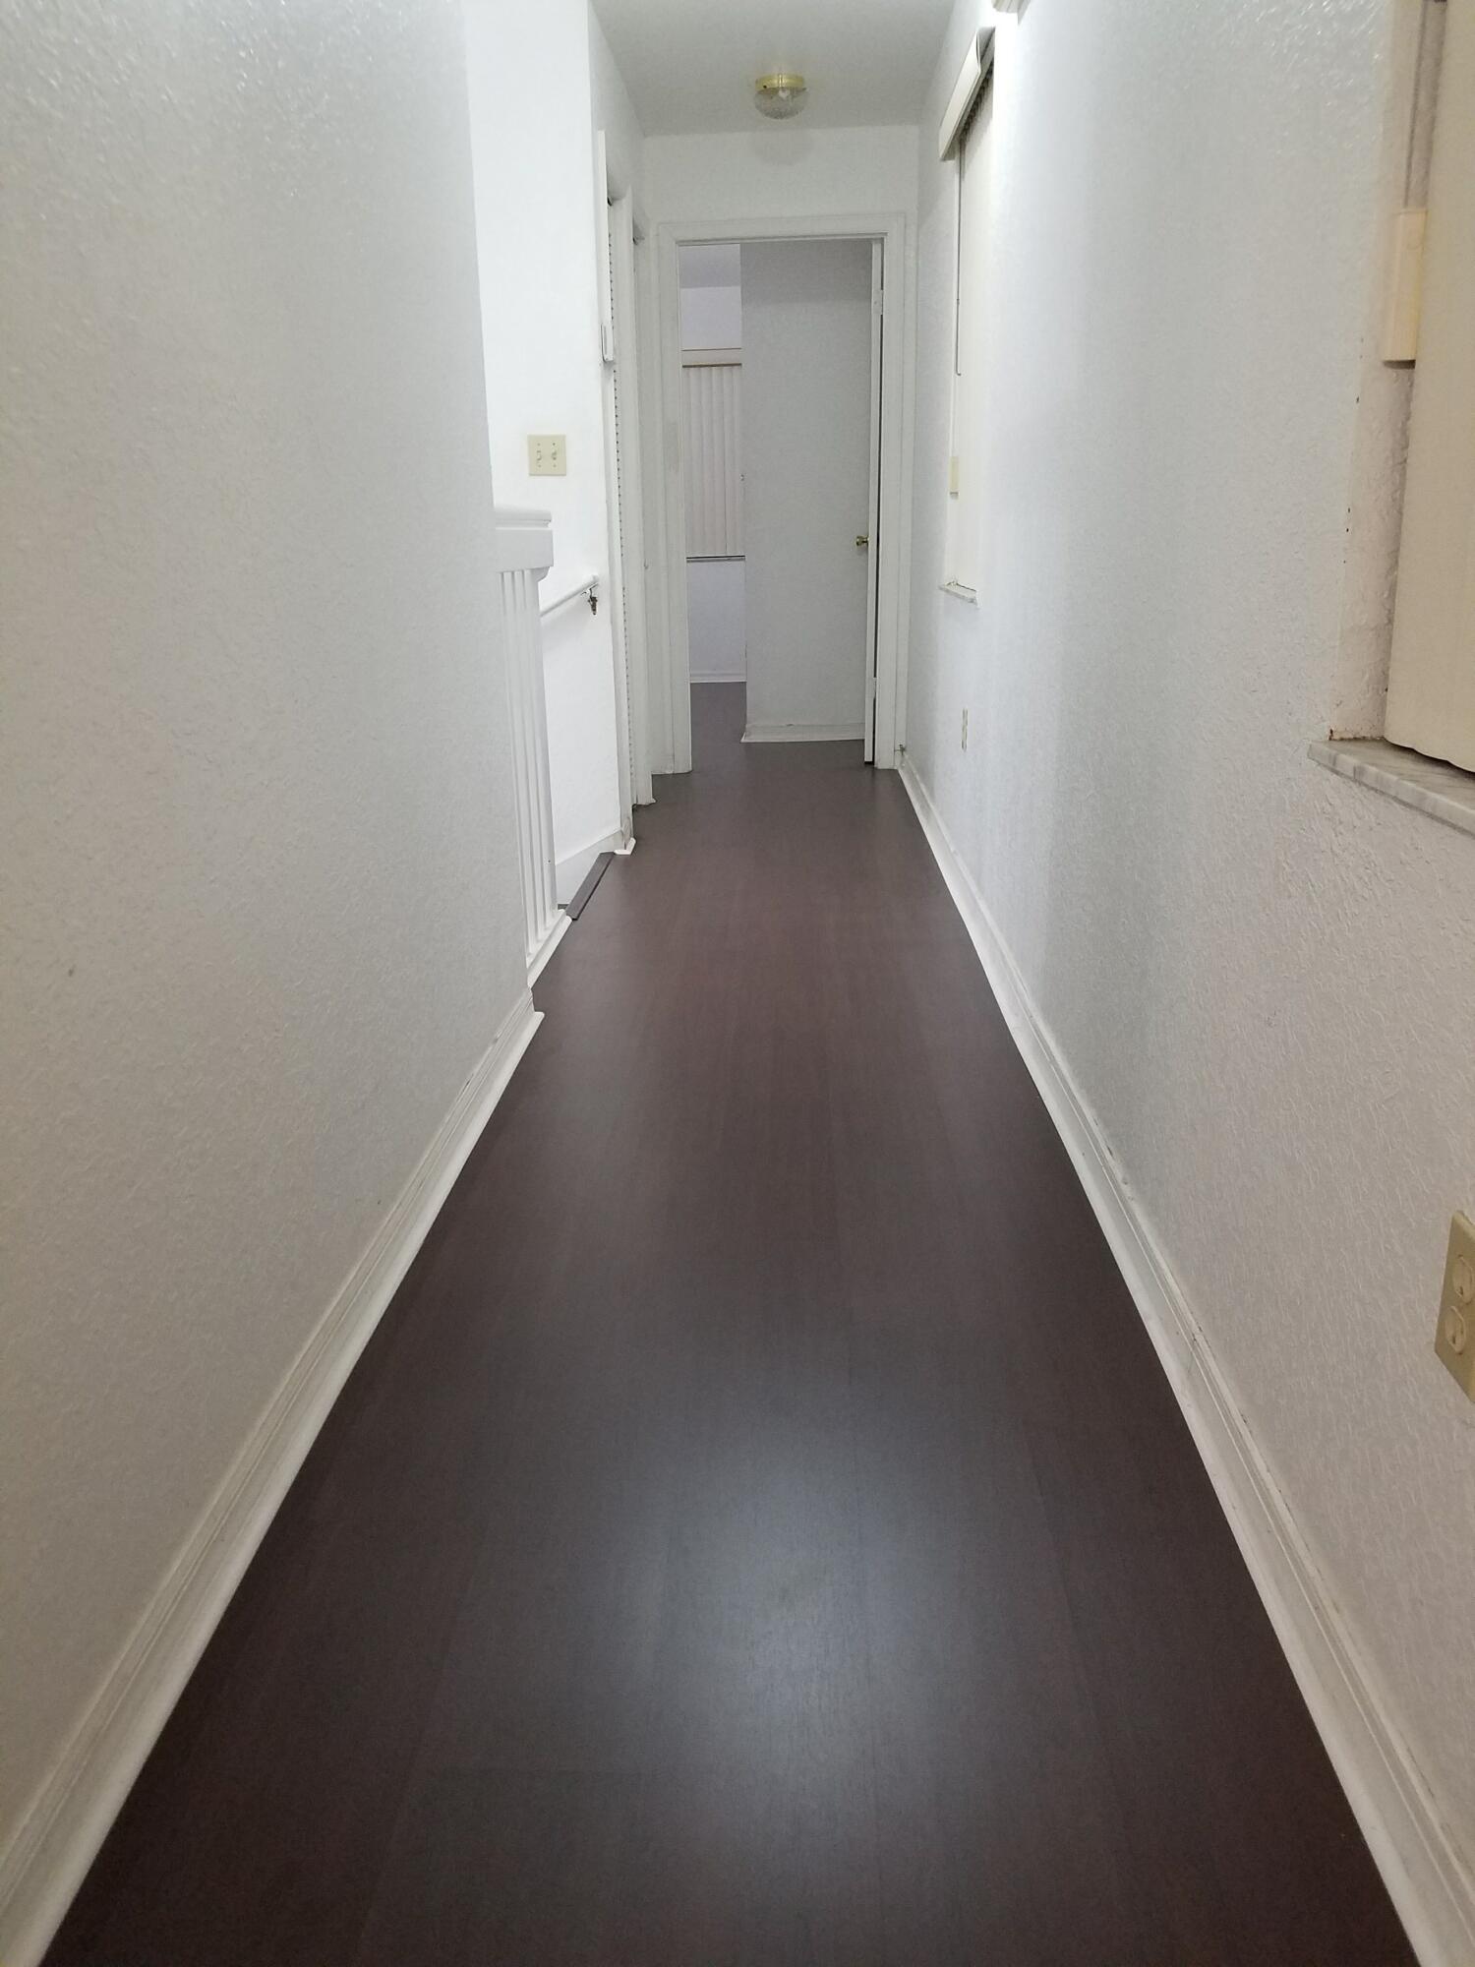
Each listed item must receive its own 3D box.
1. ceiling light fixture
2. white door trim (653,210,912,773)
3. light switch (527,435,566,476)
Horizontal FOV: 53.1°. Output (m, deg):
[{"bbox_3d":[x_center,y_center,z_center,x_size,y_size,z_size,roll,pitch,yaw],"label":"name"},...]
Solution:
[{"bbox_3d":[0.149,-2.981,4.989,0.182,0.108,0.182,0,17,2],"label":"ceiling light fixture"},{"bbox_3d":[0.186,-1.934,6.017,0.955,2.126,0.120,0,17,2],"label":"white door trim"},{"bbox_3d":[-0.564,-1.565,4.383,0.115,0.115,0.015,0,17,2],"label":"light switch"}]

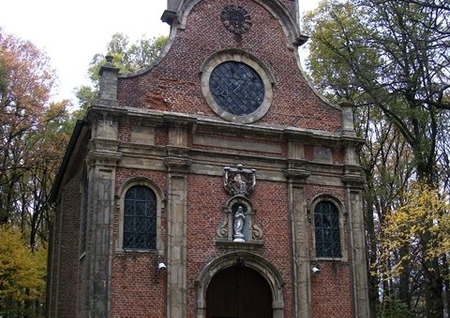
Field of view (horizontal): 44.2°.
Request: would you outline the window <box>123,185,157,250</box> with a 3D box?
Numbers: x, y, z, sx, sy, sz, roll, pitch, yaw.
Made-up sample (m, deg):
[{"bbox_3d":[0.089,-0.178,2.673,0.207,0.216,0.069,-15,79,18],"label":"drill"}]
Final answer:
[{"bbox_3d":[-2.276,1.573,14.983,0.911,1.740,0.180,6,-17,-20],"label":"window"}]

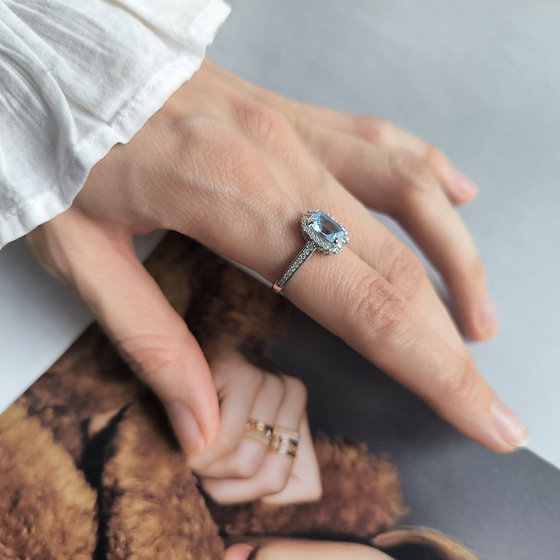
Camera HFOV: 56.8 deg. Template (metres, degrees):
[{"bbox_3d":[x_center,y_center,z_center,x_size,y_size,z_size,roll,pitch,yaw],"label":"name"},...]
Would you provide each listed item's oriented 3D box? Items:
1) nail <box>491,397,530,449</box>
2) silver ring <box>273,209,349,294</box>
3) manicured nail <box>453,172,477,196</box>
[{"bbox_3d":[0.061,0.038,0.137,0.013,0.003,0.009,47,45,-20],"label":"nail"},{"bbox_3d":[0.005,-0.006,0.124,0.011,0.023,0.019,38,52,-4],"label":"silver ring"},{"bbox_3d":[0.059,-0.031,0.167,0.009,0.003,0.007,42,45,-25],"label":"manicured nail"}]

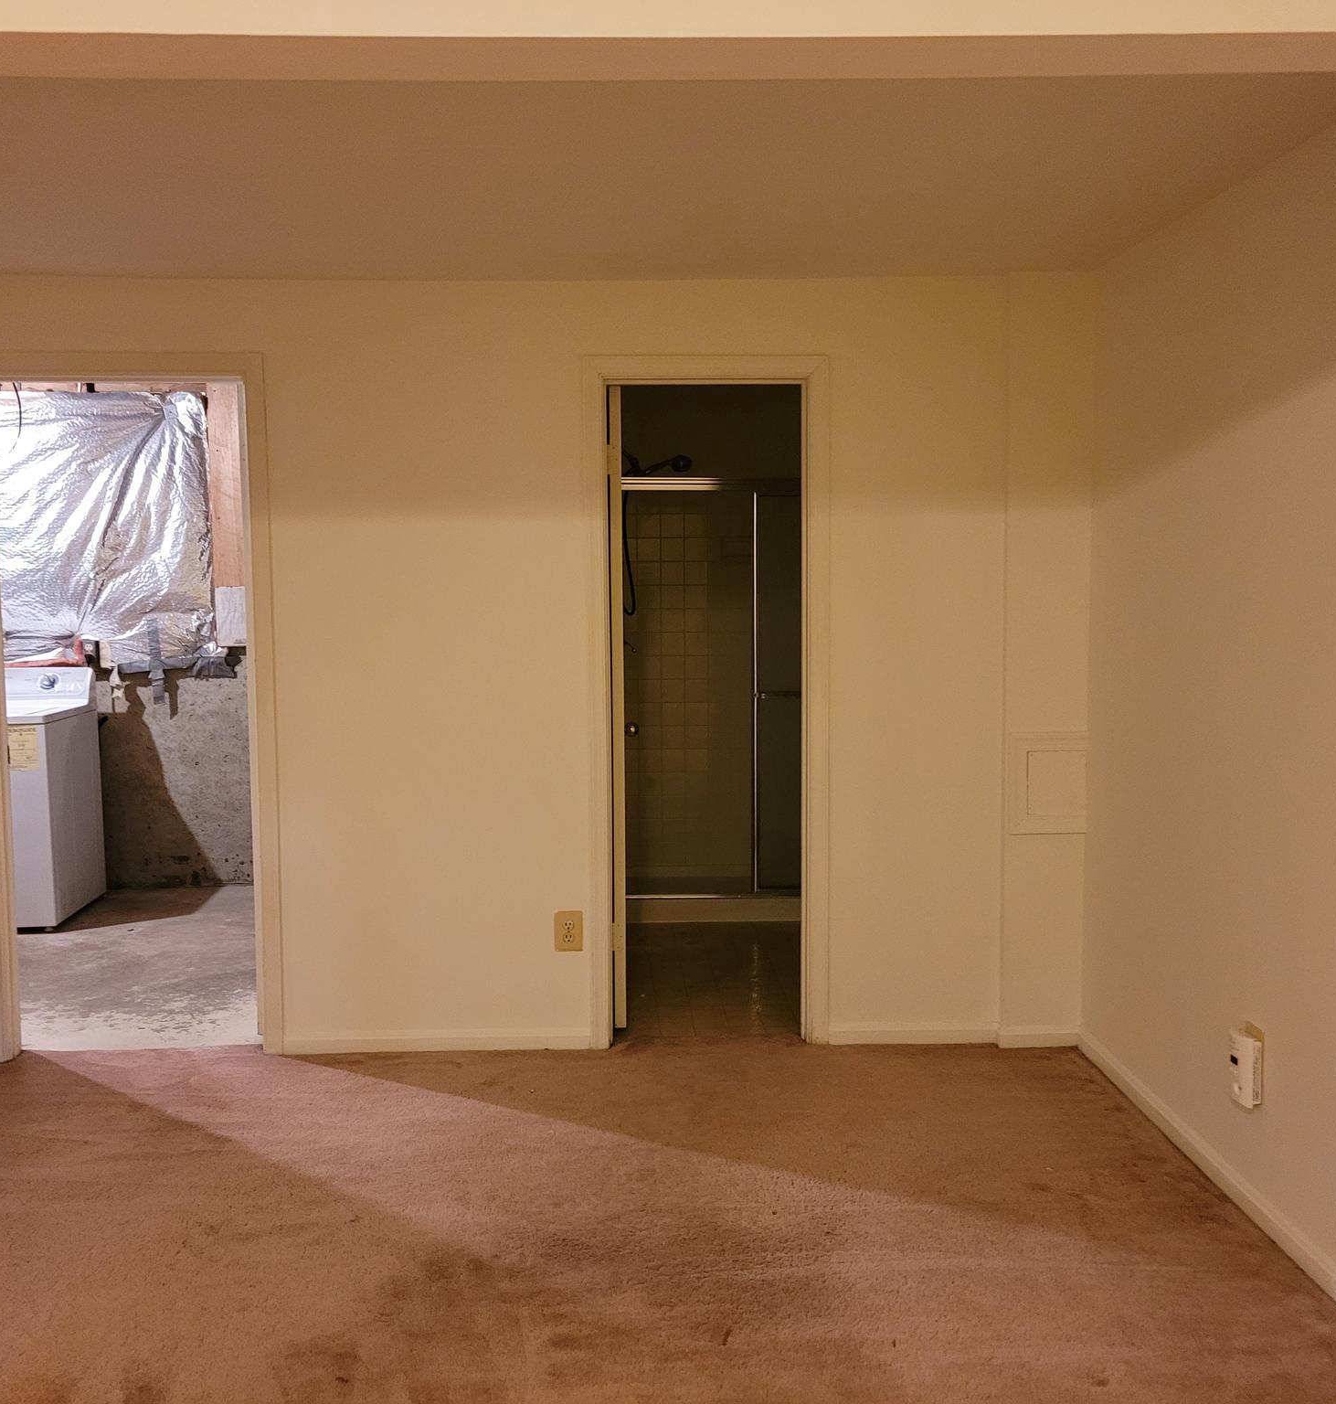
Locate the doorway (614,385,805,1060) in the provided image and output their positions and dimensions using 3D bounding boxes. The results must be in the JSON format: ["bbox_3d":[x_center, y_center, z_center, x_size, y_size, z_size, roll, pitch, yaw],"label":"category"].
[{"bbox_3d":[0.117,0.048,4.329,0.603,2.030,0.120,-1,5,-2],"label":"doorway"}]

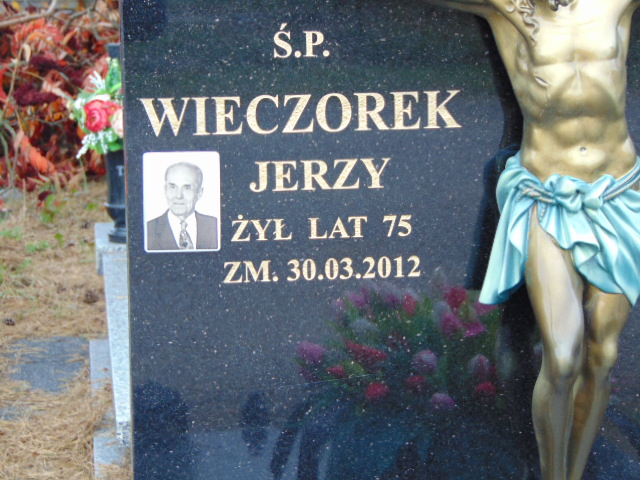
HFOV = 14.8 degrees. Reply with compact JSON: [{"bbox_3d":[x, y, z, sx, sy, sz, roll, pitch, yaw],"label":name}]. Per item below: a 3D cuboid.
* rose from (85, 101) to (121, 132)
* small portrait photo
[{"bbox_3d":[-0.429,-0.244,4.850,0.069,0.063,0.055,0,6,15],"label":"rose"},{"bbox_3d":[-0.164,-0.045,2.920,0.090,0.120,0.008,-1,6,-7],"label":"small portrait photo"}]

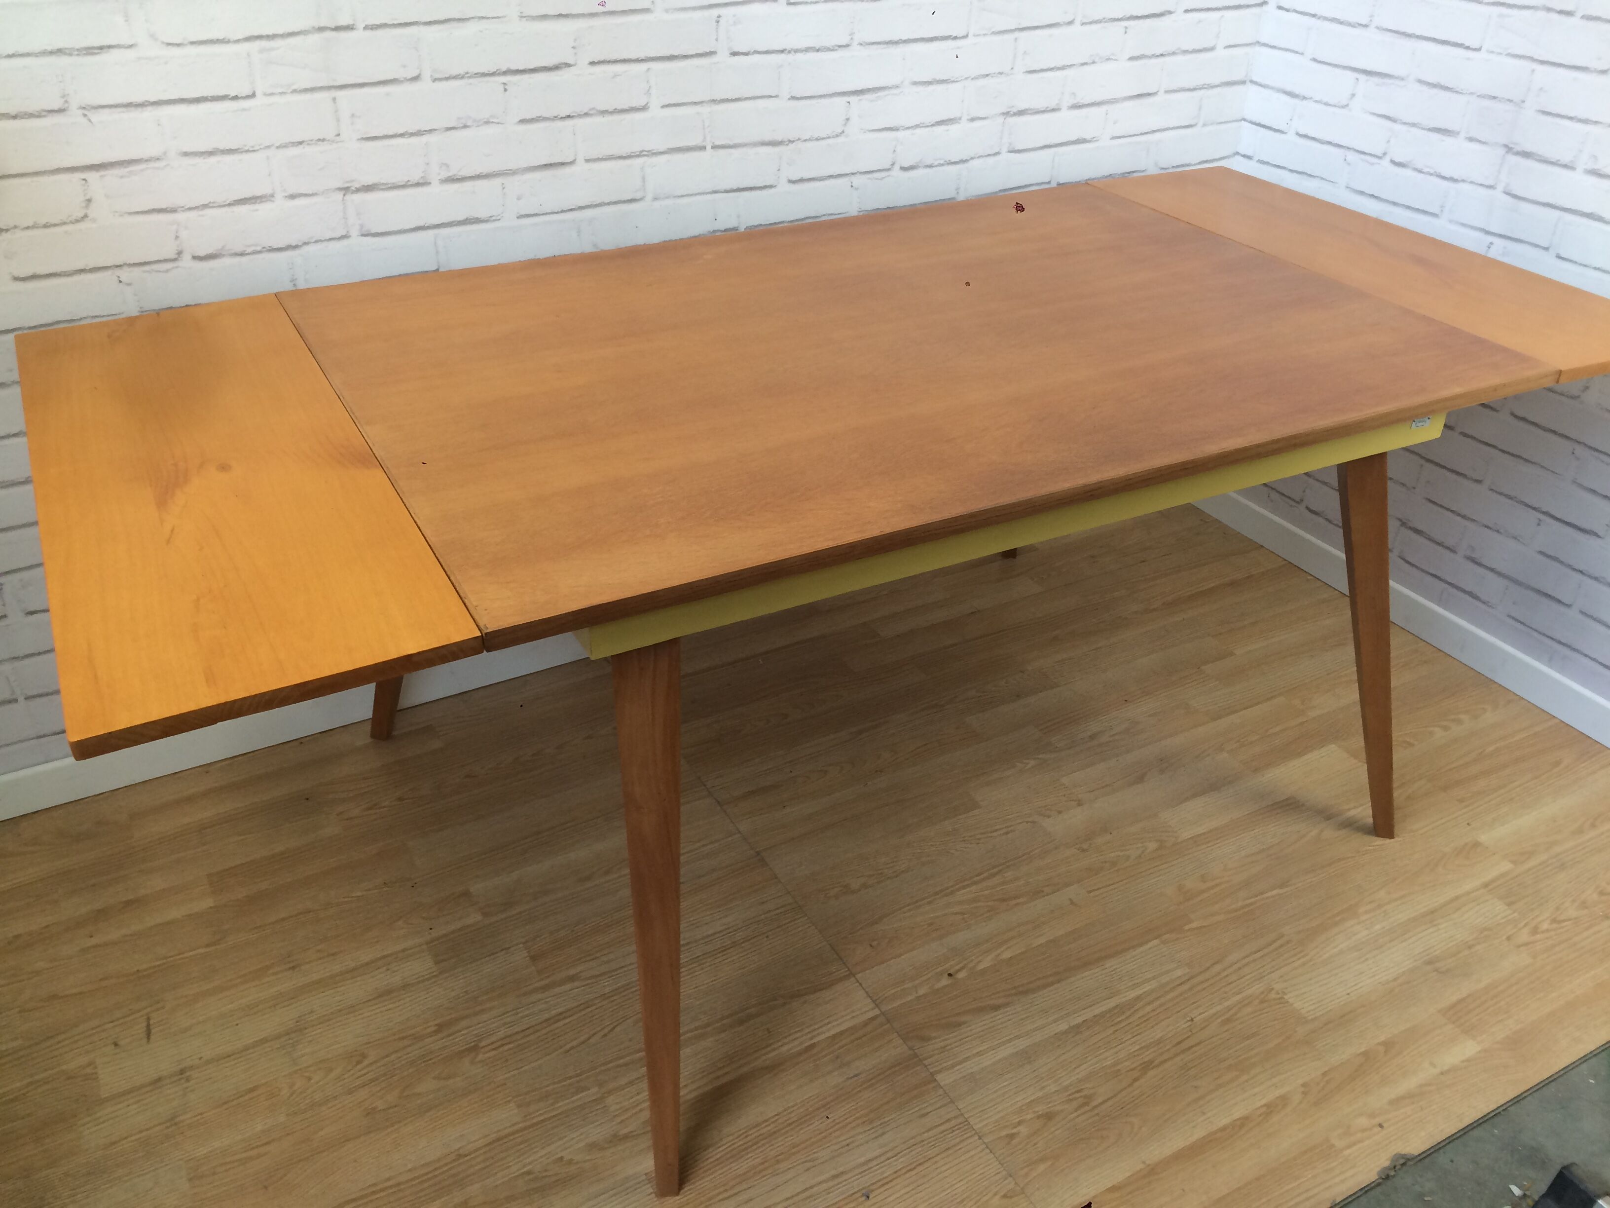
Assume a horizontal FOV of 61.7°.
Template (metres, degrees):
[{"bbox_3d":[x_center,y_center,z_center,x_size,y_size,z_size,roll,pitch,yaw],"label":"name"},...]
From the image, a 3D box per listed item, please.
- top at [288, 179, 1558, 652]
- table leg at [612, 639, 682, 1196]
[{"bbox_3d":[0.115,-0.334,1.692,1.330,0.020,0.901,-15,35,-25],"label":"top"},{"bbox_3d":[-0.157,0.327,1.383,0.055,0.652,0.055,5,16,16],"label":"table leg"}]

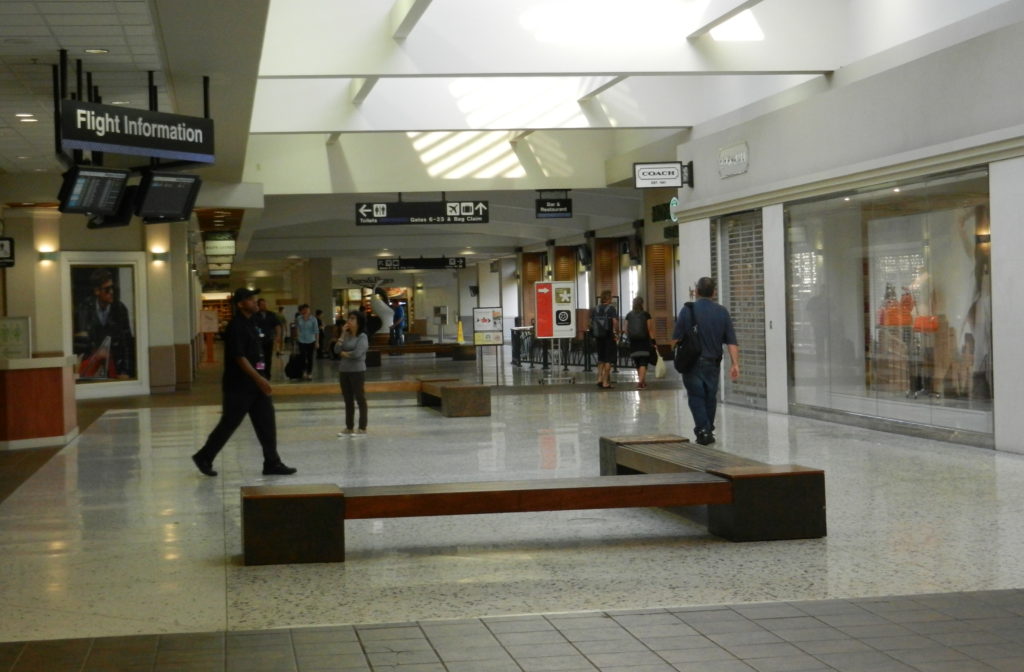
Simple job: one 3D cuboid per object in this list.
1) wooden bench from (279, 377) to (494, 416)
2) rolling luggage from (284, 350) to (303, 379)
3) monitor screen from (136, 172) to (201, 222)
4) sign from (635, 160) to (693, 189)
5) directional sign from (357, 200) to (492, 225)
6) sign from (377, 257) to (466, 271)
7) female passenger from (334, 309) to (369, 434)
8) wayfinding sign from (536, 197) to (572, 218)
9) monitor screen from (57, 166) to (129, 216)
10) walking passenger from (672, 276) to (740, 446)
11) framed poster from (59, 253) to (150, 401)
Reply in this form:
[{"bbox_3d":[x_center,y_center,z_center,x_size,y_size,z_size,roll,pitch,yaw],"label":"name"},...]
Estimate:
[{"bbox_3d":[-2.357,0.937,25.970,3.618,0.416,3.458,-2,1,-9],"label":"wooden bench"},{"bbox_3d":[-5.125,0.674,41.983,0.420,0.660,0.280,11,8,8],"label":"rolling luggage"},{"bbox_3d":[-3.504,-1.425,18.077,0.120,0.480,0.771,22,12,27],"label":"monitor screen"},{"bbox_3d":[2.358,-2.505,27.620,0.900,0.430,0.110,-2,1,-9],"label":"sign"},{"bbox_3d":[-1.659,-2.286,33.143,2.488,0.405,0.120,-2,1,-9],"label":"directional sign"},{"bbox_3d":[-3.288,-2.638,64.795,3.248,0.410,0.140,-2,1,-9],"label":"sign"},{"bbox_3d":[-1.991,0.451,21.908,0.350,1.540,0.430,-2,1,-44],"label":"female passenger"},{"bbox_3d":[0.804,-2.400,33.546,0.693,0.360,0.100,-2,1,-9],"label":"wayfinding sign"},{"bbox_3d":[-4.100,-1.433,17.378,0.110,0.460,0.790,22,11,24],"label":"monitor screen"},{"bbox_3d":[2.076,0.268,18.992,0.660,1.760,0.480,-2,1,-5],"label":"walking passenger"},{"bbox_3d":[-7.939,-0.221,34.536,0.120,2.823,2.100,-1,1,37],"label":"framed poster"}]

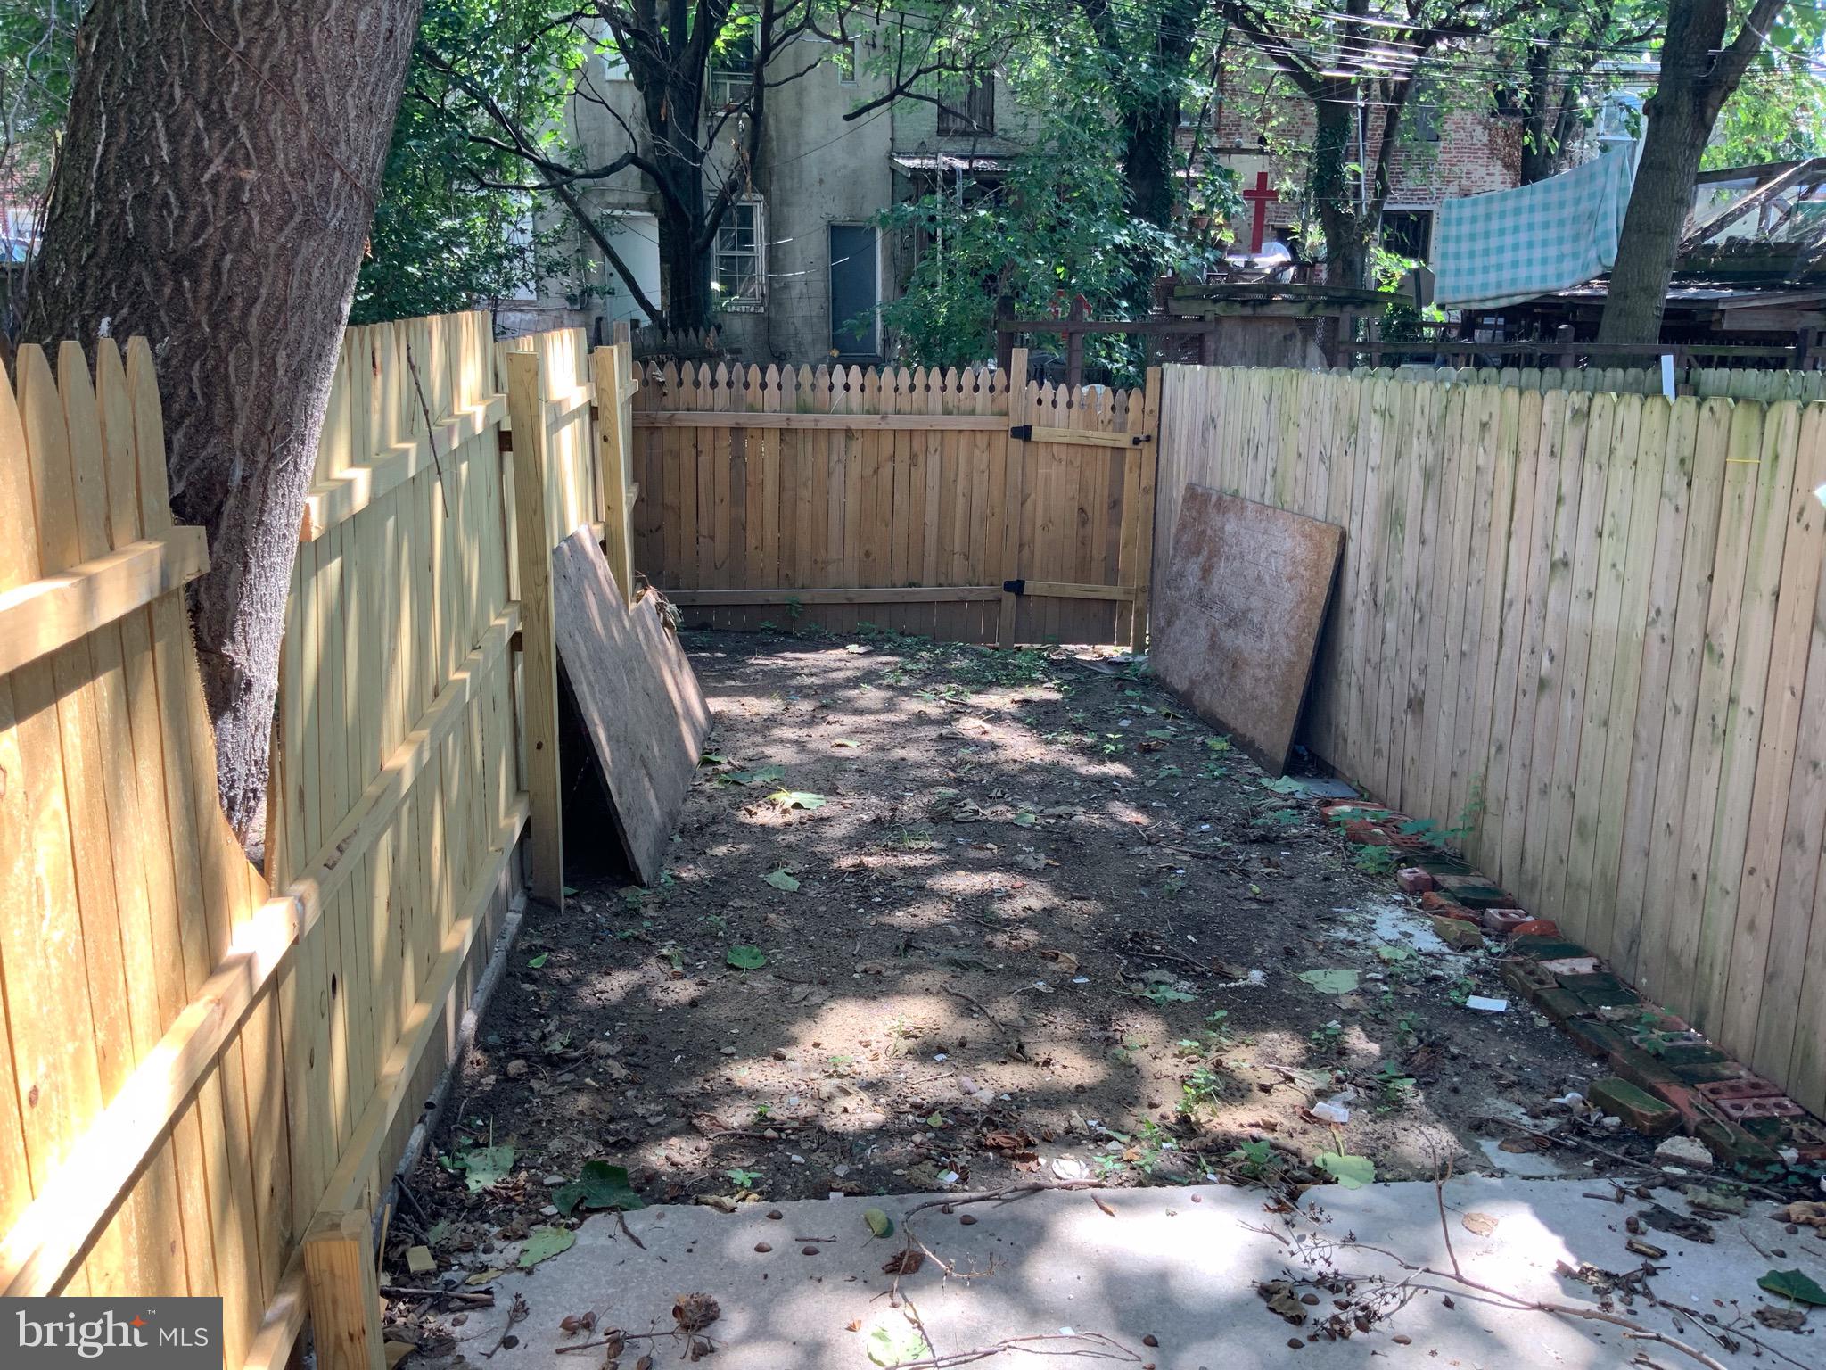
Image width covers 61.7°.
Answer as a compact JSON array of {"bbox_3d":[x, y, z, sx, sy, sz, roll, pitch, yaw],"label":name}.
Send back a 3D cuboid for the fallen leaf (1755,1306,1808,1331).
[{"bbox_3d":[1.620,1.180,2.853,0.100,0.020,0.060,1,12,0],"label":"fallen leaf"}]

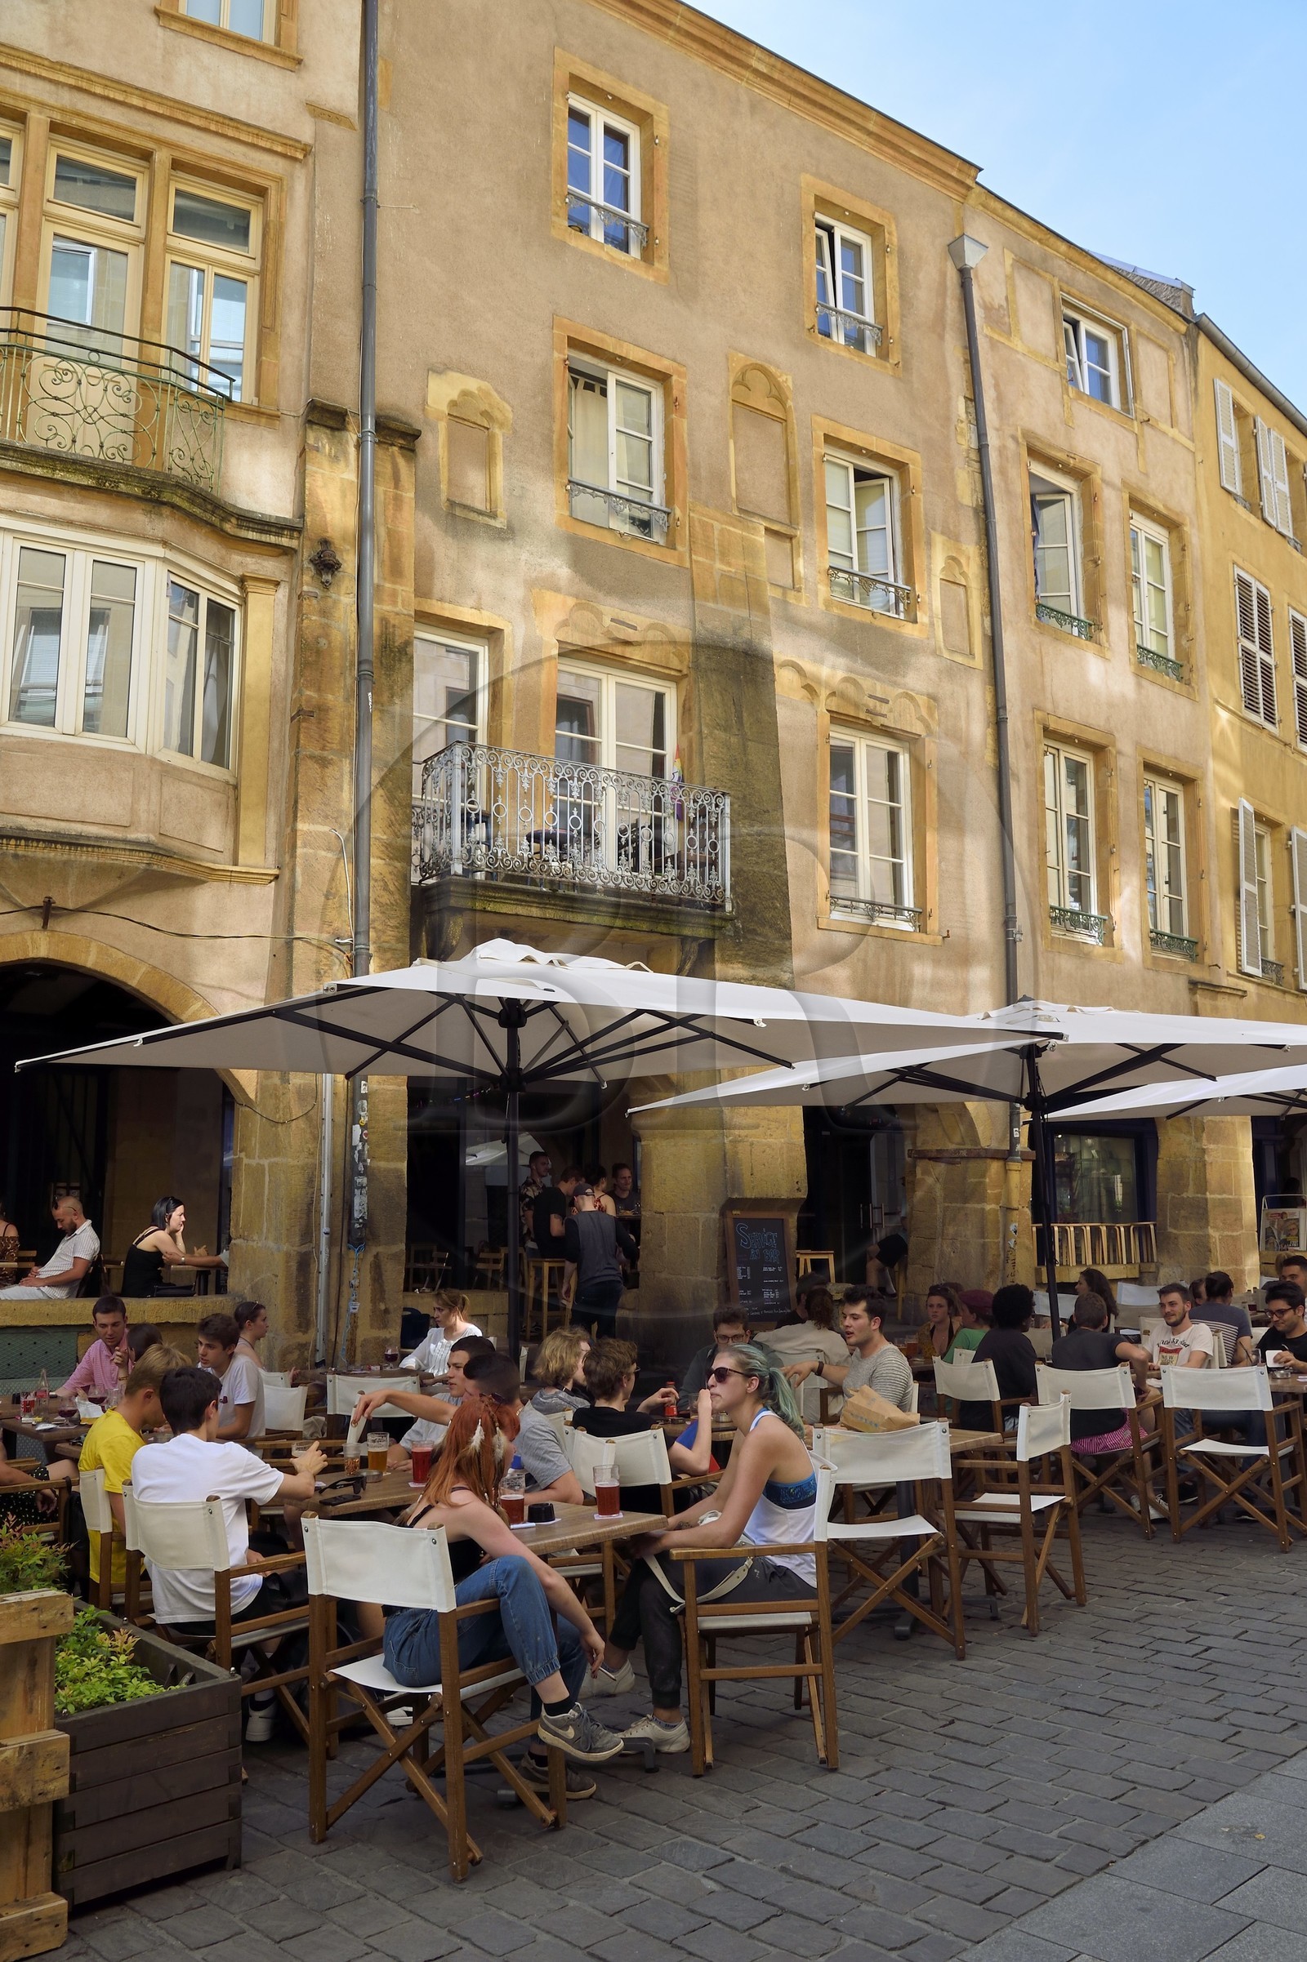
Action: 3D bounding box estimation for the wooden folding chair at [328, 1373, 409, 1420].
[{"bbox_3d":[-1.570,2.640,8.600,0.560,0.870,0.480,-1,-9,3],"label":"wooden folding chair"}]

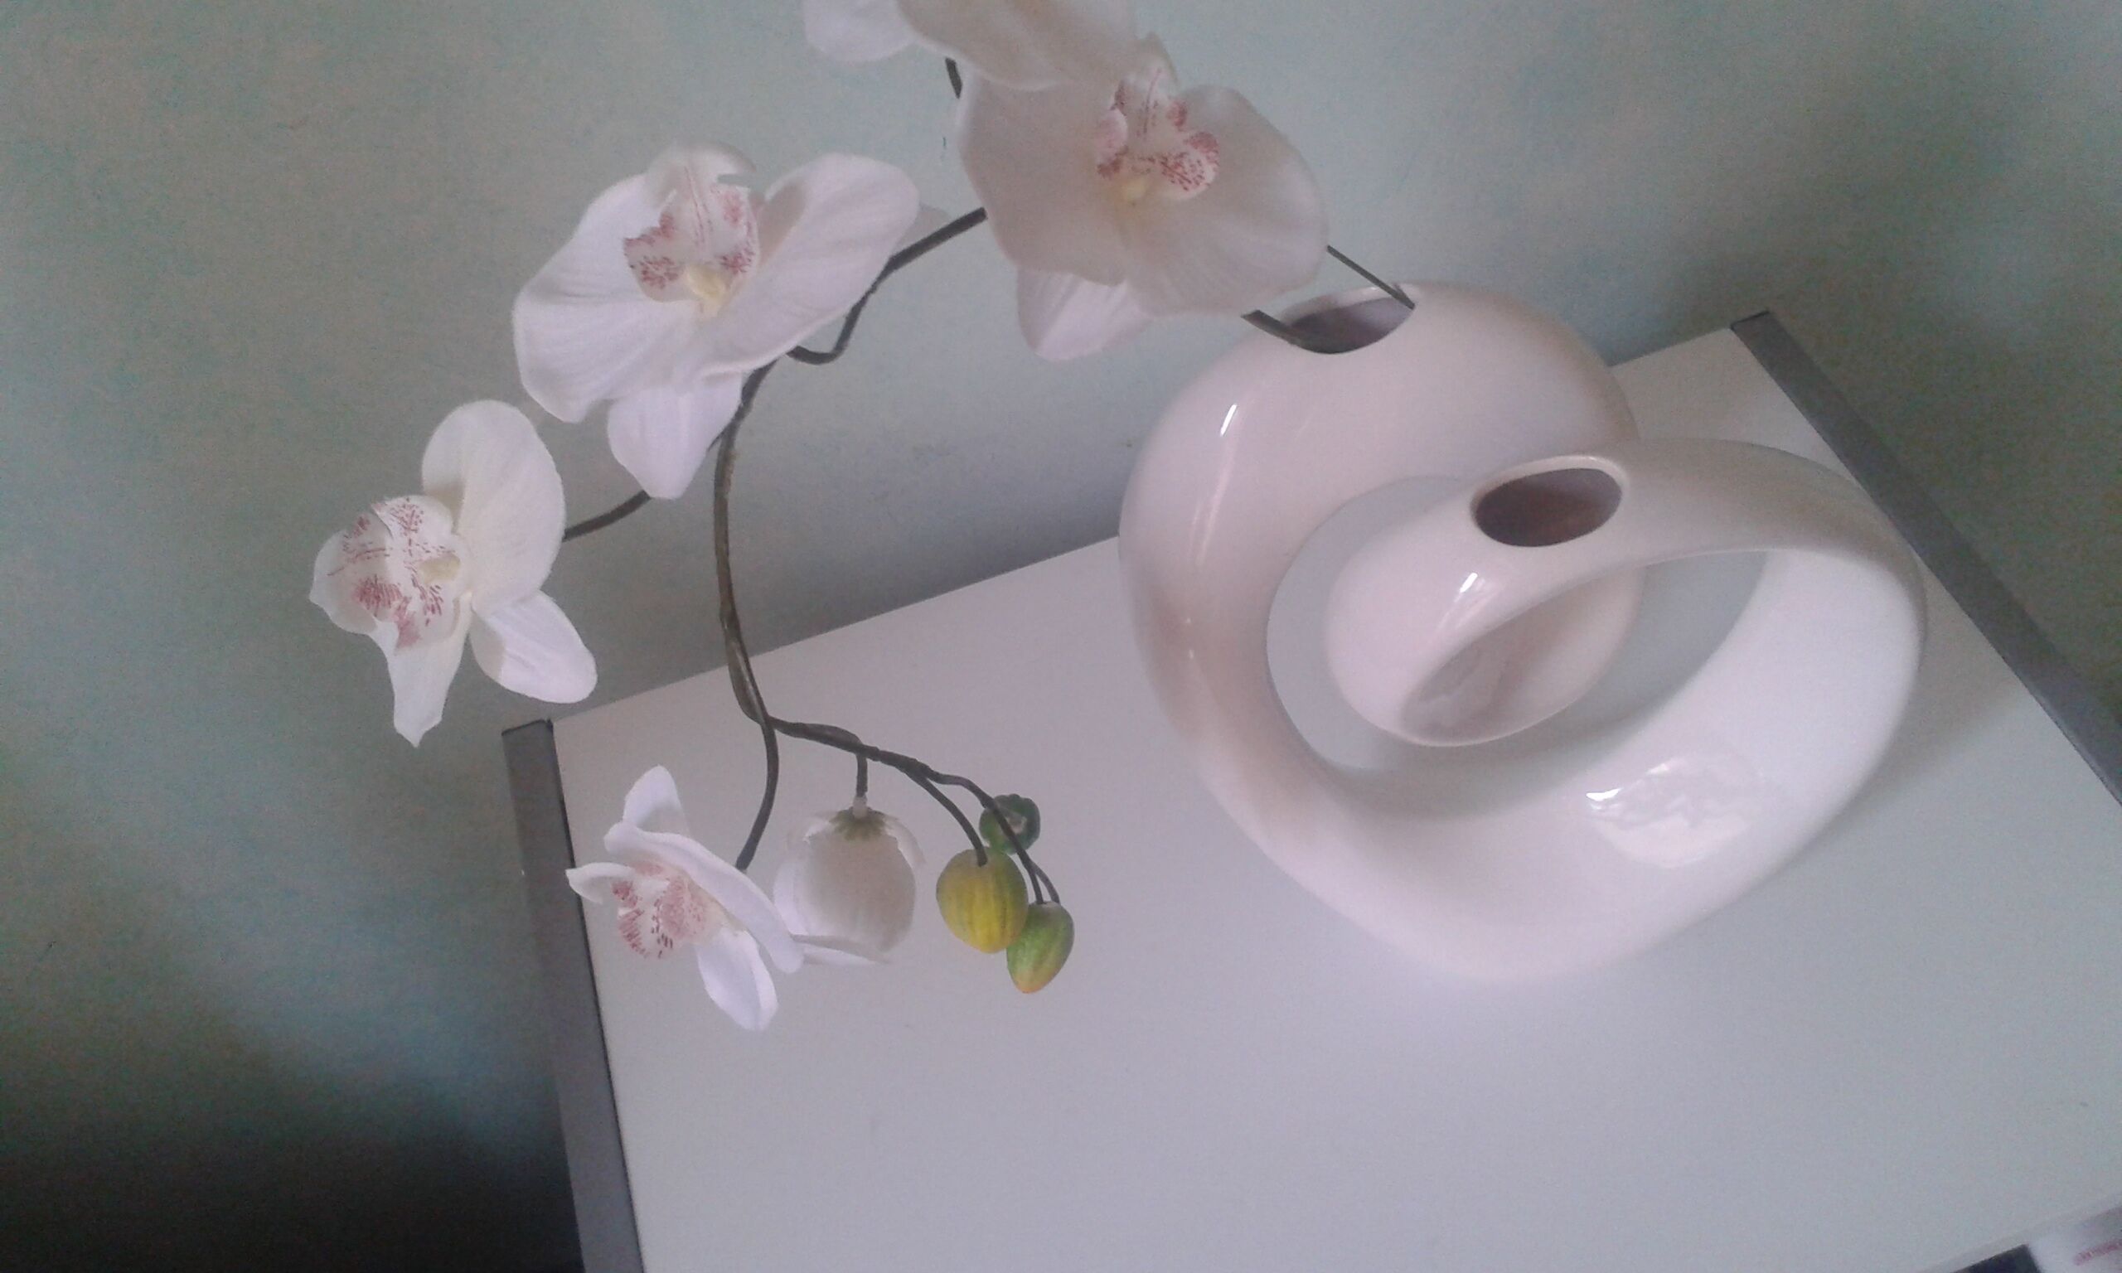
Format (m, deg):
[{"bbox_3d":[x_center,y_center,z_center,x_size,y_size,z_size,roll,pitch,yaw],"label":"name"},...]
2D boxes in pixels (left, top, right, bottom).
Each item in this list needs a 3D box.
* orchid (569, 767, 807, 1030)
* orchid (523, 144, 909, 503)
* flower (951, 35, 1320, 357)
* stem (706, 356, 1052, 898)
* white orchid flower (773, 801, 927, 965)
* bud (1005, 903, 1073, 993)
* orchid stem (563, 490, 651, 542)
[{"bbox_3d":[-0.105,0.074,0.500,0.045,0.073,0.075,-38,13,-19],"label":"orchid"},{"bbox_3d":[-0.078,-0.071,0.400,0.092,0.045,0.078,-16,60,-1],"label":"orchid"},{"bbox_3d":[0.020,-0.107,0.430,0.088,0.042,0.078,-7,63,-5],"label":"flower"},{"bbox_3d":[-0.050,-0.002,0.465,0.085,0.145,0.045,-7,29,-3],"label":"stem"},{"bbox_3d":[-0.060,0.069,0.500,0.042,0.042,0.038,1,37,-8],"label":"white orchid flower"},{"bbox_3d":[-0.006,0.086,0.490,0.018,0.027,0.018,5,35,-3],"label":"bud"},{"bbox_3d":[-0.115,-0.031,0.450,0.026,0.005,0.006,-30,54,0],"label":"orchid stem"}]

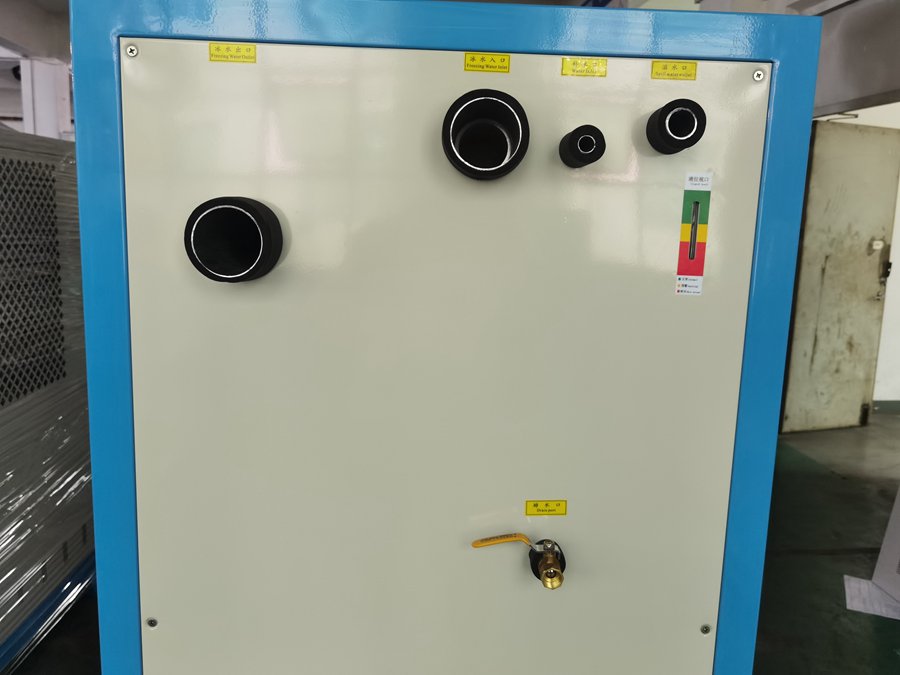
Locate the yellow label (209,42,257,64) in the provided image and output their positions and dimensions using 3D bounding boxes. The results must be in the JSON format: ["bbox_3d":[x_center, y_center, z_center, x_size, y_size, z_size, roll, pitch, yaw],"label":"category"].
[{"bbox_3d":[-0.246,-0.322,0.796,0.053,0.020,0.002,2,9,-2],"label":"yellow label"}]

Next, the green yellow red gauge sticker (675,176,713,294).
[{"bbox_3d":[0.293,-0.123,0.843,0.031,0.144,0.002,2,9,-2],"label":"green yellow red gauge sticker"}]

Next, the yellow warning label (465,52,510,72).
[{"bbox_3d":[0.043,-0.315,0.806,0.052,0.019,0.002,2,9,-2],"label":"yellow warning label"}]

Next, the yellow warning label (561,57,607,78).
[{"bbox_3d":[0.155,-0.311,0.810,0.053,0.020,0.002,2,9,-2],"label":"yellow warning label"}]

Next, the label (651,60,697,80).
[{"bbox_3d":[0.260,-0.309,0.813,0.052,0.020,0.002,2,9,-2],"label":"label"}]

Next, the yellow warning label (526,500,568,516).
[{"bbox_3d":[0.123,0.217,0.890,0.052,0.020,0.002,0,9,-2],"label":"yellow warning label"}]

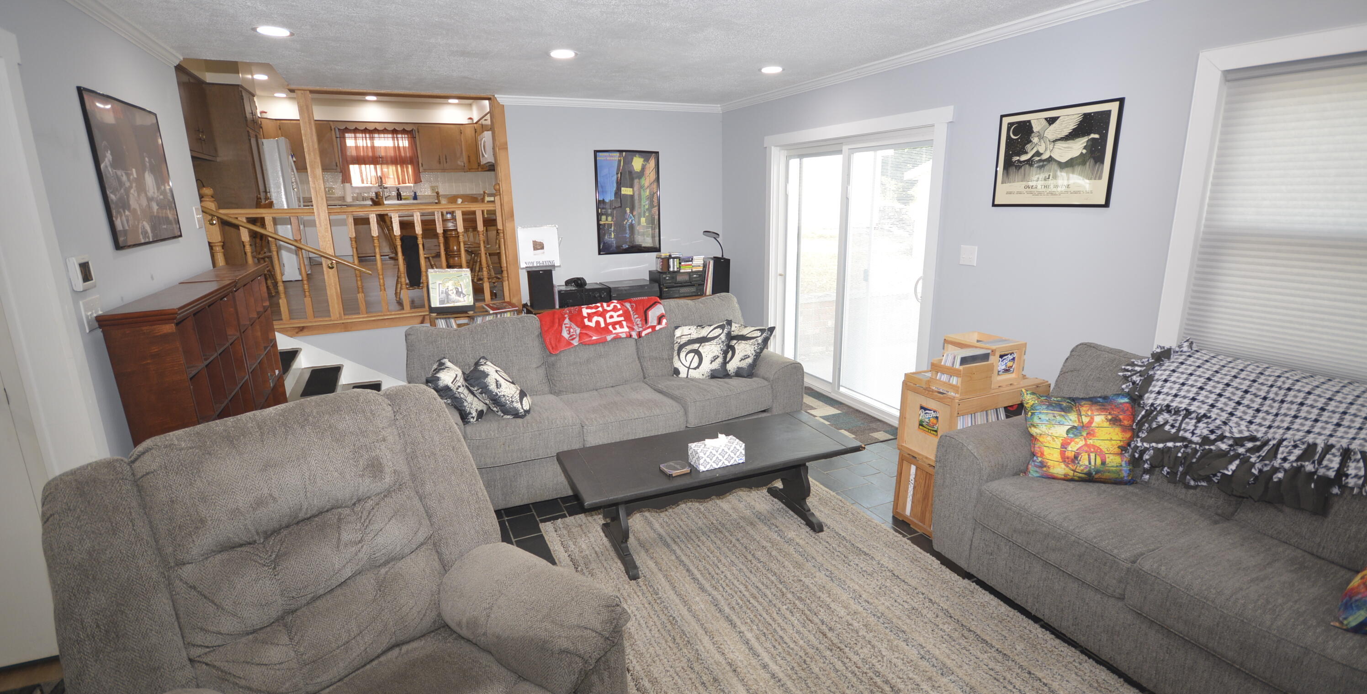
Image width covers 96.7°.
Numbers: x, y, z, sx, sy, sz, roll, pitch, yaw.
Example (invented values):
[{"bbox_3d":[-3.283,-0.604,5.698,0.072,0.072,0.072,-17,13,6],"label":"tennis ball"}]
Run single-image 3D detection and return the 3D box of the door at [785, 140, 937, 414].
[{"bbox_3d":[1.214,-0.561,4.699,0.110,1.925,1.710,-7,15,-24],"label":"door"}]

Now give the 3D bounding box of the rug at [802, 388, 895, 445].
[{"bbox_3d":[0.927,0.469,4.601,0.650,0.010,1.500,-7,16,-24],"label":"rug"}]

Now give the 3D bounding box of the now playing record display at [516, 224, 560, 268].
[{"bbox_3d":[-1.171,-0.803,4.976,0.320,0.340,0.080,-7,15,-24],"label":"now playing record display"}]

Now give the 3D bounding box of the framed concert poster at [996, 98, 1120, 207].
[{"bbox_3d":[1.882,-0.964,3.121,0.025,0.491,0.638,-7,16,-24],"label":"framed concert poster"}]

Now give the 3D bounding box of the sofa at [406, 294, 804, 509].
[{"bbox_3d":[-0.473,0.247,3.807,2.297,0.885,0.985,-7,15,-24],"label":"sofa"}]

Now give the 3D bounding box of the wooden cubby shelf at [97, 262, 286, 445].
[{"bbox_3d":[-2.517,0.233,3.366,0.260,1.187,1.960,-7,16,-24],"label":"wooden cubby shelf"}]

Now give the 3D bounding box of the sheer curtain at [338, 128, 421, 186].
[{"bbox_3d":[-5.137,-3.224,10.296,1.180,0.880,0.080,-7,16,-24],"label":"sheer curtain"}]

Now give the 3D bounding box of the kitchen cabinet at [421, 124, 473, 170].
[{"bbox_3d":[-4.129,-3.466,10.623,0.890,0.765,0.320,-7,16,-24],"label":"kitchen cabinet"}]

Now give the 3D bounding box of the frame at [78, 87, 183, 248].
[{"bbox_3d":[-2.461,-0.780,2.755,0.025,0.610,0.900,-7,15,-24],"label":"frame"}]

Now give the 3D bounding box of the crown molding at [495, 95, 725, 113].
[{"bbox_3d":[-0.586,-2.227,5.578,2.170,0.062,0.060,-7,16,-24],"label":"crown molding"}]

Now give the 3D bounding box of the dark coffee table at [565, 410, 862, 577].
[{"bbox_3d":[0.139,0.690,2.920,1.373,0.422,0.515,-7,15,-24],"label":"dark coffee table"}]

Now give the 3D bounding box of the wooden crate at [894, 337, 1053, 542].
[{"bbox_3d":[1.348,0.421,2.921,0.525,0.920,0.325,-7,15,-24],"label":"wooden crate"}]

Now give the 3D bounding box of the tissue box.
[{"bbox_3d":[0.153,0.474,2.733,0.222,0.101,0.112,-7,15,-23],"label":"tissue box"}]

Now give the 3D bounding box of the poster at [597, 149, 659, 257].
[{"bbox_3d":[-0.502,-1.342,5.687,0.634,0.936,0.025,-7,15,-24],"label":"poster"}]

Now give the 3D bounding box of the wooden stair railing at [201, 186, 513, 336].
[{"bbox_3d":[-2.496,-0.704,4.886,2.105,1.145,0.140,-7,15,-24],"label":"wooden stair railing"}]

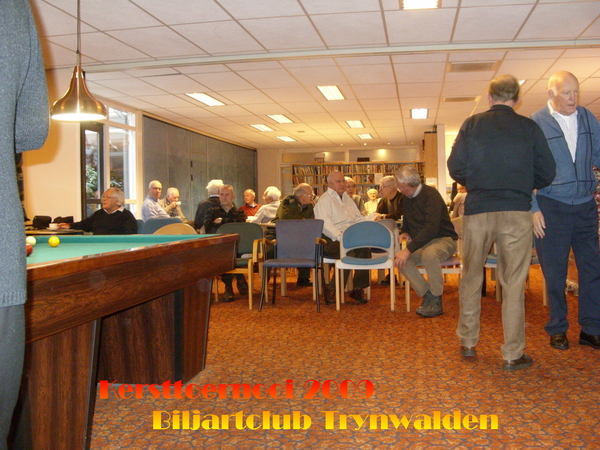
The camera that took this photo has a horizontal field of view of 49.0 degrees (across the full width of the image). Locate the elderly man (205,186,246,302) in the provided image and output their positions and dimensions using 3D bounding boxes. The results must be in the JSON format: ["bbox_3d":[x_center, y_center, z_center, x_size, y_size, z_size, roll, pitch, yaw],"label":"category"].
[{"bbox_3d":[-0.800,0.168,7.000,0.520,1.200,0.800,-1,2,-9],"label":"elderly man"}]

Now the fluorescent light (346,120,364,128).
[{"bbox_3d":[1.074,-1.946,12.673,0.290,0.070,1.170,-1,2,10],"label":"fluorescent light"}]

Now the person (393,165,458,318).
[{"bbox_3d":[1.145,0.128,5.970,0.720,1.310,0.600,-2,2,-34],"label":"person"}]

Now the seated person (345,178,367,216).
[{"bbox_3d":[0.640,0.055,8.350,0.520,1.330,0.750,0,2,9],"label":"seated person"}]

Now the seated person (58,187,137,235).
[{"bbox_3d":[-1.970,0.210,6.500,0.780,1.190,0.600,-2,2,-41],"label":"seated person"}]

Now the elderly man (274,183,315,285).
[{"bbox_3d":[-0.018,0.122,8.100,0.660,1.260,0.520,-1,2,15],"label":"elderly man"}]

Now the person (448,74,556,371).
[{"bbox_3d":[1.245,-0.044,4.070,0.640,1.760,0.480,0,2,16],"label":"person"}]

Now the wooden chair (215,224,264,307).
[{"bbox_3d":[-0.640,0.380,6.490,0.570,0.810,0.560,0,2,12],"label":"wooden chair"}]

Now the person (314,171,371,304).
[{"bbox_3d":[0.450,0.114,6.820,0.680,1.330,0.550,0,2,41],"label":"person"}]

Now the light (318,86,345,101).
[{"bbox_3d":[0.440,-1.812,8.989,0.290,0.060,1.180,0,2,10],"label":"light"}]

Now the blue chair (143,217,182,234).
[{"bbox_3d":[-1.610,0.365,7.800,0.530,0.840,0.560,-1,2,-3],"label":"blue chair"}]

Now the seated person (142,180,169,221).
[{"bbox_3d":[-1.650,0.097,8.150,0.780,1.300,0.520,0,2,22],"label":"seated person"}]

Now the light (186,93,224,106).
[{"bbox_3d":[-1.326,-1.830,9.400,0.300,0.070,1.200,-1,2,10],"label":"light"}]

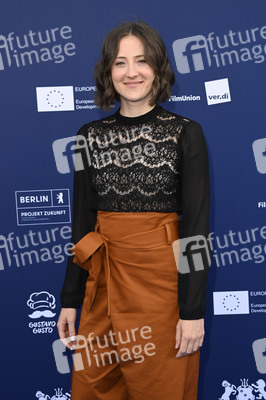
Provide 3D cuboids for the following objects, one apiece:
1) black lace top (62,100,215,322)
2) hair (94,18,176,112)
[{"bbox_3d":[0.000,0.051,2.022,0.482,0.685,0.270,-2,6,12],"label":"black lace top"},{"bbox_3d":[0.004,-0.413,1.980,0.243,0.266,0.225,-4,6,2],"label":"hair"}]

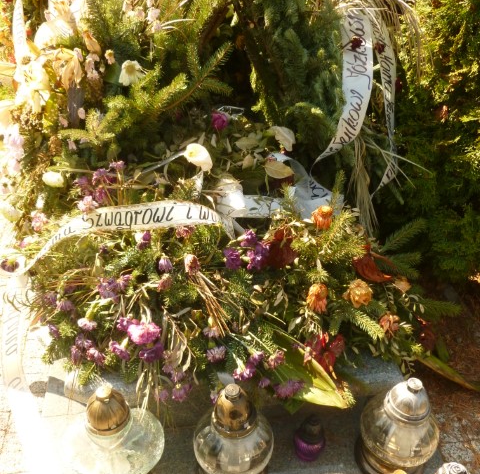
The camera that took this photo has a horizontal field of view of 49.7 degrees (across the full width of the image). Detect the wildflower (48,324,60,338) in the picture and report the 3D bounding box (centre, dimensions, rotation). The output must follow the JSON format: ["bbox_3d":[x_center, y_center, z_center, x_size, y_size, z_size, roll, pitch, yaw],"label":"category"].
[{"bbox_3d":[-0.430,0.217,1.200,0.028,0.031,0.027,0,34,0],"label":"wildflower"}]

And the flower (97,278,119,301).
[{"bbox_3d":[-0.363,0.144,1.420,0.059,0.058,0.054,0,31,0],"label":"flower"}]

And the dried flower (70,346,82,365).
[{"bbox_3d":[-0.404,0.293,1.280,0.028,0.045,0.034,-4,33,-10],"label":"dried flower"}]

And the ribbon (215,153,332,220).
[{"bbox_3d":[0.117,-0.167,1.712,0.378,0.150,0.200,0,30,0],"label":"ribbon"}]

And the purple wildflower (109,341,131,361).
[{"bbox_3d":[-0.317,0.301,1.360,0.056,0.046,0.047,0,31,0],"label":"purple wildflower"}]

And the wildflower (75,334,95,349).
[{"bbox_3d":[-0.417,0.281,1.390,0.052,0.038,0.041,0,31,0],"label":"wildflower"}]

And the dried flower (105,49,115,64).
[{"bbox_3d":[-0.434,-0.600,1.720,0.032,0.043,0.035,-2,33,-6],"label":"dried flower"}]

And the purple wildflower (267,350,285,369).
[{"bbox_3d":[0.086,0.296,1.250,0.041,0.044,0.041,4,32,3],"label":"purple wildflower"}]

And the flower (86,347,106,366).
[{"bbox_3d":[-0.380,0.316,1.370,0.051,0.042,0.043,0,31,0],"label":"flower"}]

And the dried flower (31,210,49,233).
[{"bbox_3d":[-0.600,-0.043,1.550,0.052,0.058,0.051,0,31,0],"label":"dried flower"}]

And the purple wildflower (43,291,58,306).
[{"bbox_3d":[-0.454,0.147,1.240,0.038,0.032,0.032,0,34,0],"label":"purple wildflower"}]

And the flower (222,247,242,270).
[{"bbox_3d":[-0.020,0.057,1.380,0.051,0.054,0.050,2,32,0],"label":"flower"}]

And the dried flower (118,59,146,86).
[{"bbox_3d":[-0.305,-0.467,1.470,0.080,0.070,0.069,0,34,0],"label":"dried flower"}]

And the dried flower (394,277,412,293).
[{"bbox_3d":[0.439,0.131,1.400,0.051,0.040,0.043,8,33,10],"label":"dried flower"}]

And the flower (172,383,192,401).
[{"bbox_3d":[-0.129,0.348,1.160,0.045,0.038,0.038,0,34,0],"label":"flower"}]

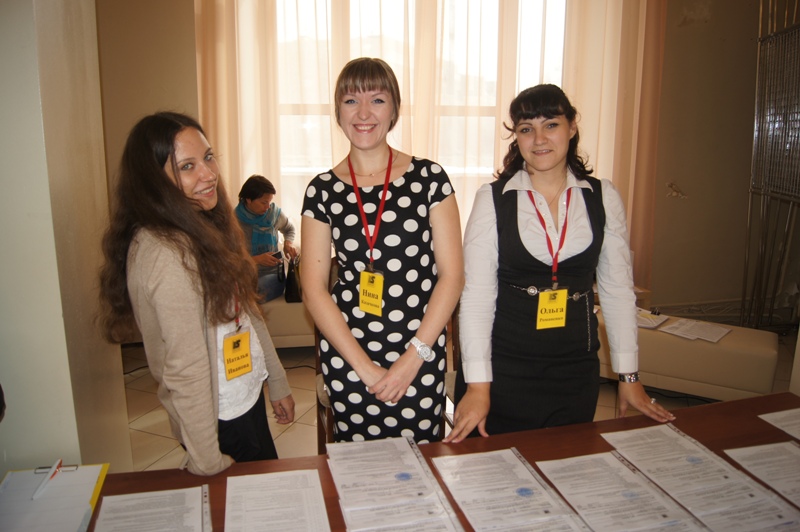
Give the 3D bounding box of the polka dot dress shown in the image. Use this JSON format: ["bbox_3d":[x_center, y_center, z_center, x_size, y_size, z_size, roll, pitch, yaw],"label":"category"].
[{"bbox_3d":[-0.047,0.184,1.639,0.400,0.950,0.270,2,11,5],"label":"polka dot dress"}]

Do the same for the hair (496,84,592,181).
[{"bbox_3d":[0.381,-0.352,1.565,0.235,0.240,0.220,4,12,14],"label":"hair"}]

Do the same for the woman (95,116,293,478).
[{"bbox_3d":[-0.495,0.394,1.560,0.360,1.560,0.430,9,14,34],"label":"woman"}]

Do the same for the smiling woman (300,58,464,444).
[{"bbox_3d":[-0.049,0.314,1.655,0.440,1.700,0.320,2,11,5],"label":"smiling woman"}]

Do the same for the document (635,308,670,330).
[{"bbox_3d":[1.507,0.332,3.637,0.220,0.022,0.300,10,15,39],"label":"document"}]

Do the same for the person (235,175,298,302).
[{"bbox_3d":[-0.920,0.030,4.018,0.500,1.260,0.700,-1,12,-8],"label":"person"}]

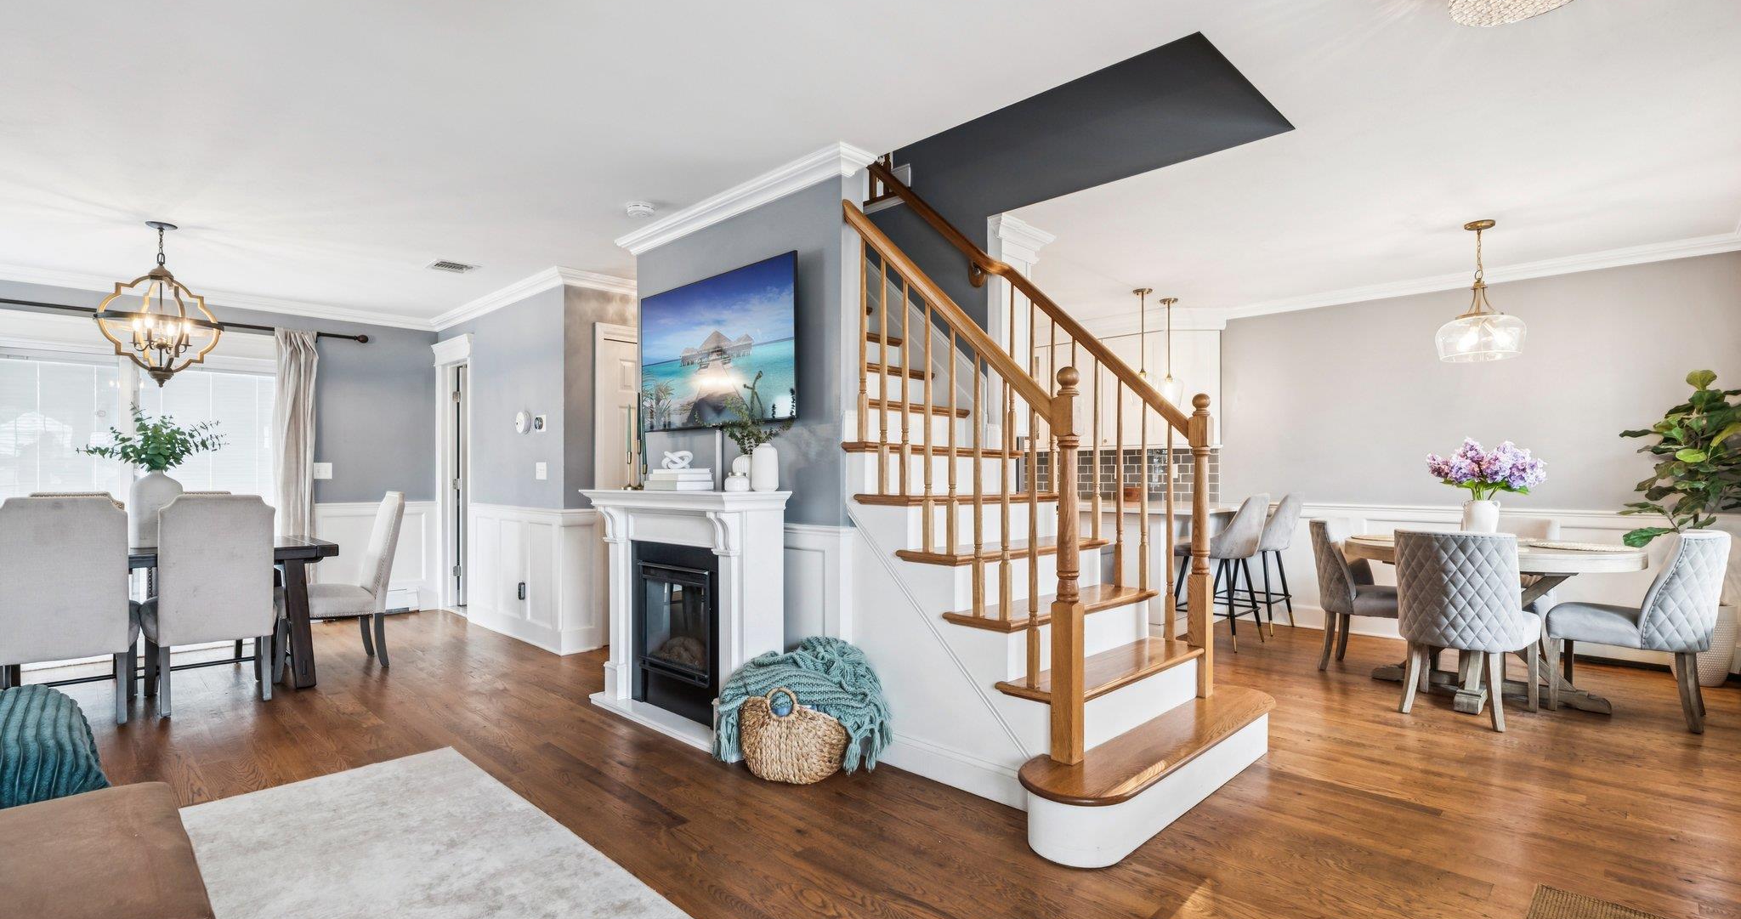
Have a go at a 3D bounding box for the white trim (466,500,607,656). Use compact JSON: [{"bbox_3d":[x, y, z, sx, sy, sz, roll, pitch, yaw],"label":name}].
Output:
[{"bbox_3d":[-2.479,0.791,5.593,1.756,0.934,0.298,-1,-1,44],"label":"white trim"}]

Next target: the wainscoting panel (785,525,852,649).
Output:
[{"bbox_3d":[-0.232,0.743,3.195,0.407,0.937,0.079,-1,-1,44],"label":"wainscoting panel"}]

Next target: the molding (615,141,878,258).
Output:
[{"bbox_3d":[-0.694,-1.174,3.698,1.815,0.077,0.203,-1,-1,44],"label":"molding"}]

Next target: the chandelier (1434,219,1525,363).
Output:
[{"bbox_3d":[3.164,-0.885,4.021,0.360,0.725,0.360,-1,-1,44],"label":"chandelier"}]

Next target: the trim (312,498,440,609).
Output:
[{"bbox_3d":[-4.004,0.810,6.267,0.050,0.930,0.883,-1,-1,44],"label":"trim"}]

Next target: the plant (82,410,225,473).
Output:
[{"bbox_3d":[-3.724,-0.089,4.036,0.450,0.340,0.550,-1,-1,44],"label":"plant"}]

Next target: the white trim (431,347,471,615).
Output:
[{"bbox_3d":[-3.419,0.156,6.290,0.870,2.220,0.130,-1,-1,44],"label":"white trim"}]

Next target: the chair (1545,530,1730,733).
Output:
[{"bbox_3d":[3.558,0.754,3.620,0.605,0.860,0.485,-1,-1,44],"label":"chair"}]

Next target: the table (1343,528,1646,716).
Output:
[{"bbox_3d":[3.147,0.817,3.967,1.210,0.750,1.210,-1,-1,44],"label":"table"}]

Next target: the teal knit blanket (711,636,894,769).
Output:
[{"bbox_3d":[-0.223,0.930,3.008,0.640,0.480,0.400,0,-1,10],"label":"teal knit blanket"}]

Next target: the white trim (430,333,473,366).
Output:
[{"bbox_3d":[-3.393,-0.869,6.263,0.830,0.185,0.075,-1,-1,44],"label":"white trim"}]

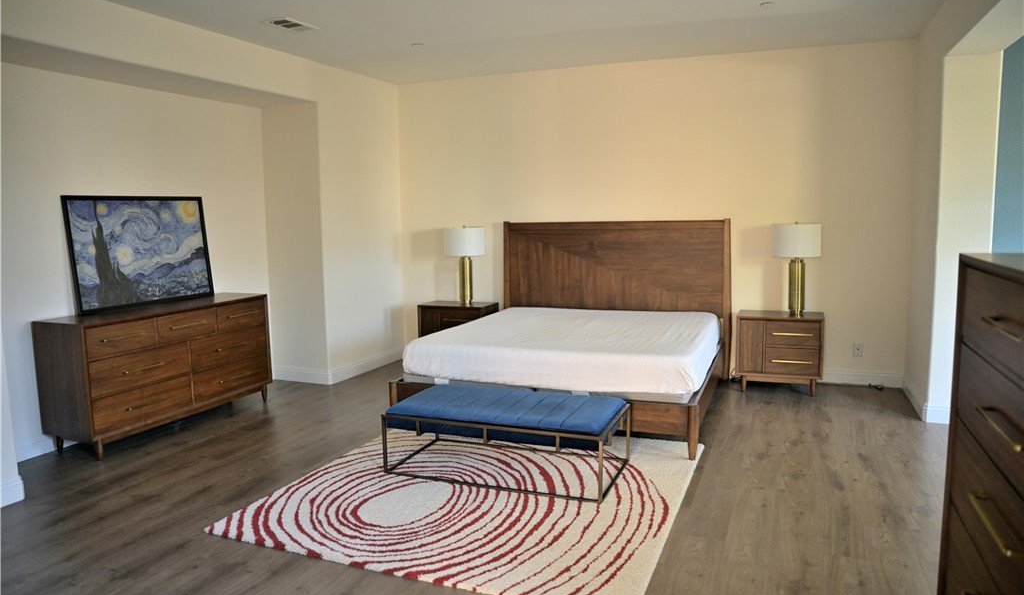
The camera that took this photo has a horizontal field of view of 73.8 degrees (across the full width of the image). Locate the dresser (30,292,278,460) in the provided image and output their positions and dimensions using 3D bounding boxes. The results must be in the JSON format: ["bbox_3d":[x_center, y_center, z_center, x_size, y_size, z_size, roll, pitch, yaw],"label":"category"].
[{"bbox_3d":[-2.448,0.494,4.869,0.451,0.861,1.524,2,8,23],"label":"dresser"}]

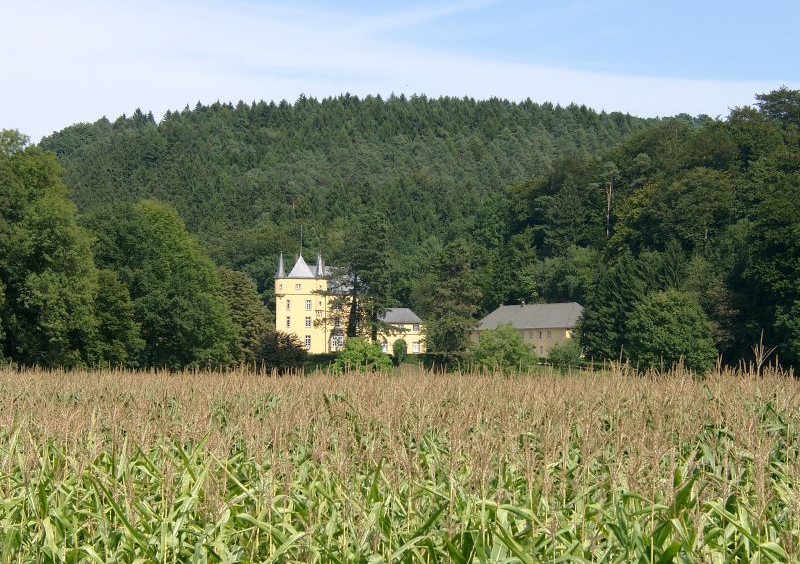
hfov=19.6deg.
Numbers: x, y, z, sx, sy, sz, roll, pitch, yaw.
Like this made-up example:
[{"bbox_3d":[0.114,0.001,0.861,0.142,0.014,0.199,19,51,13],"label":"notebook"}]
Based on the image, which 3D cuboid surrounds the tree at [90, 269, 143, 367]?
[{"bbox_3d":[-38.780,5.180,315.000,7.700,14.040,7.700,0,-2,0],"label":"tree"}]

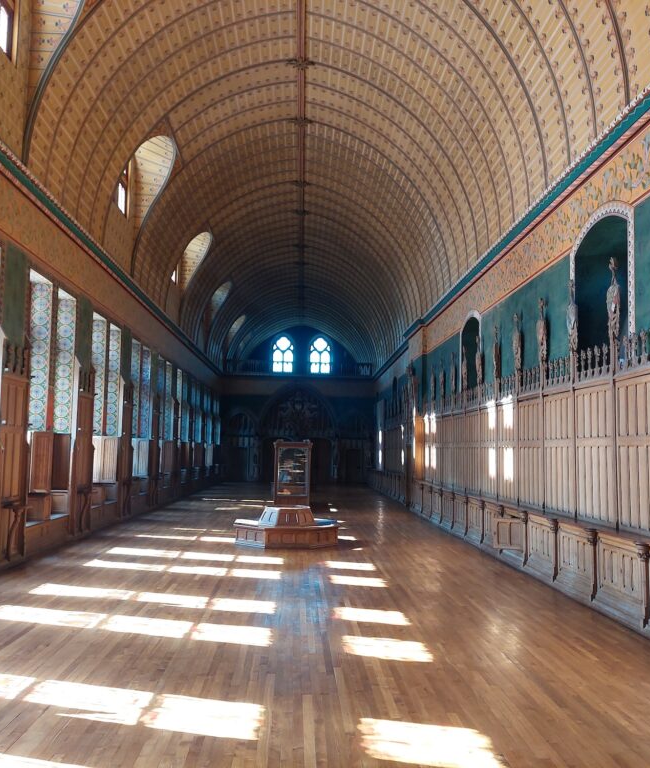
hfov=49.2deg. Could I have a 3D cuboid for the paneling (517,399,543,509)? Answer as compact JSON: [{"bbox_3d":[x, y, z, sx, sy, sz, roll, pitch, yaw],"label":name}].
[{"bbox_3d":[3.851,1.248,13.125,0.100,1.950,1.311,1,-5,-2],"label":"paneling"}]

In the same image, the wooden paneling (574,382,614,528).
[{"bbox_3d":[4.086,1.050,10.733,0.090,2.122,1.446,1,-5,-2],"label":"wooden paneling"}]

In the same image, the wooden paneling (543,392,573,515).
[{"bbox_3d":[3.909,1.143,11.745,0.100,1.985,1.284,1,-5,-2],"label":"wooden paneling"}]

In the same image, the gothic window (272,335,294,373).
[{"bbox_3d":[-2.769,-1.943,46.610,1.446,2.475,0.250,1,-5,-2],"label":"gothic window"}]

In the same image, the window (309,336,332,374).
[{"bbox_3d":[-0.329,-2.076,51.655,1.652,2.749,0.300,1,-5,-2],"label":"window"}]

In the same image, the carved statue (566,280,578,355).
[{"bbox_3d":[3.873,-1.044,11.090,0.120,1.185,0.280,1,-5,-2],"label":"carved statue"}]

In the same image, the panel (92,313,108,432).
[{"bbox_3d":[-5.652,-0.157,17.580,0.384,2.851,0.070,1,-5,-2],"label":"panel"}]

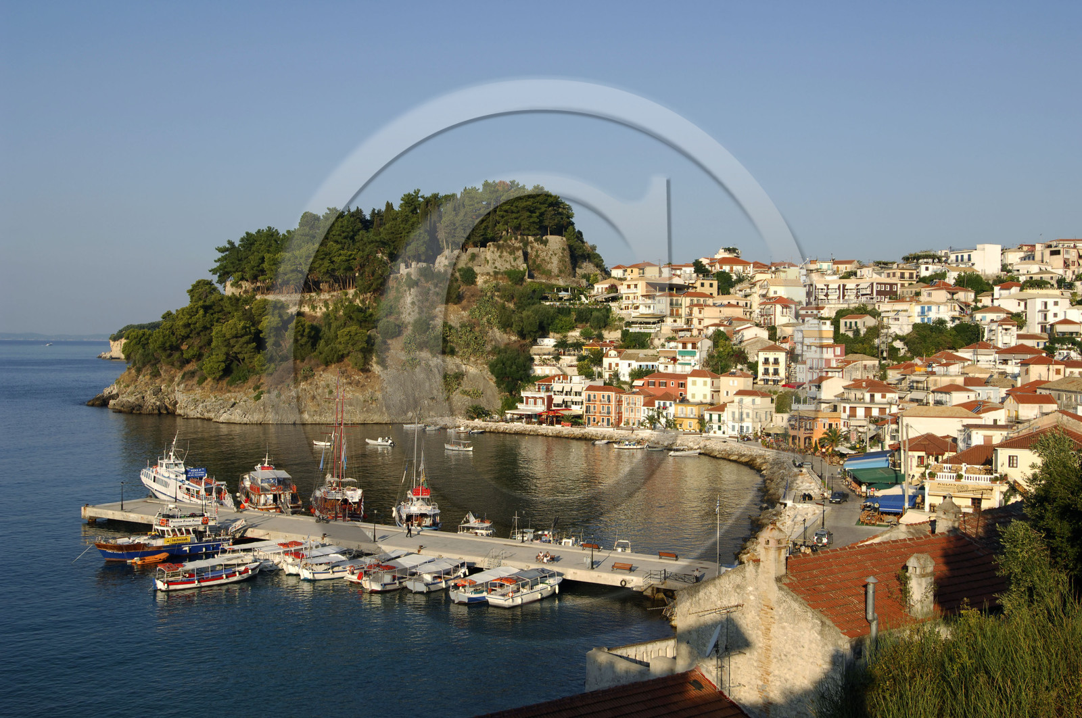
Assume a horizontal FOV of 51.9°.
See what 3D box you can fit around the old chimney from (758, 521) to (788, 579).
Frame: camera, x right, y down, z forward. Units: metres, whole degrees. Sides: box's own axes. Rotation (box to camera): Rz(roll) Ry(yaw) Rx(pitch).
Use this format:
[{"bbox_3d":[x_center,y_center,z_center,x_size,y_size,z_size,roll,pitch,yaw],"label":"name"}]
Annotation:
[{"bbox_3d":[6.772,5.567,32.380,0.480,1.580,0.680,-1,1,-34],"label":"old chimney"}]

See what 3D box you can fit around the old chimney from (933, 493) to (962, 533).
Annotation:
[{"bbox_3d":[14.304,5.468,39.014,0.530,1.467,0.730,0,1,-35],"label":"old chimney"}]

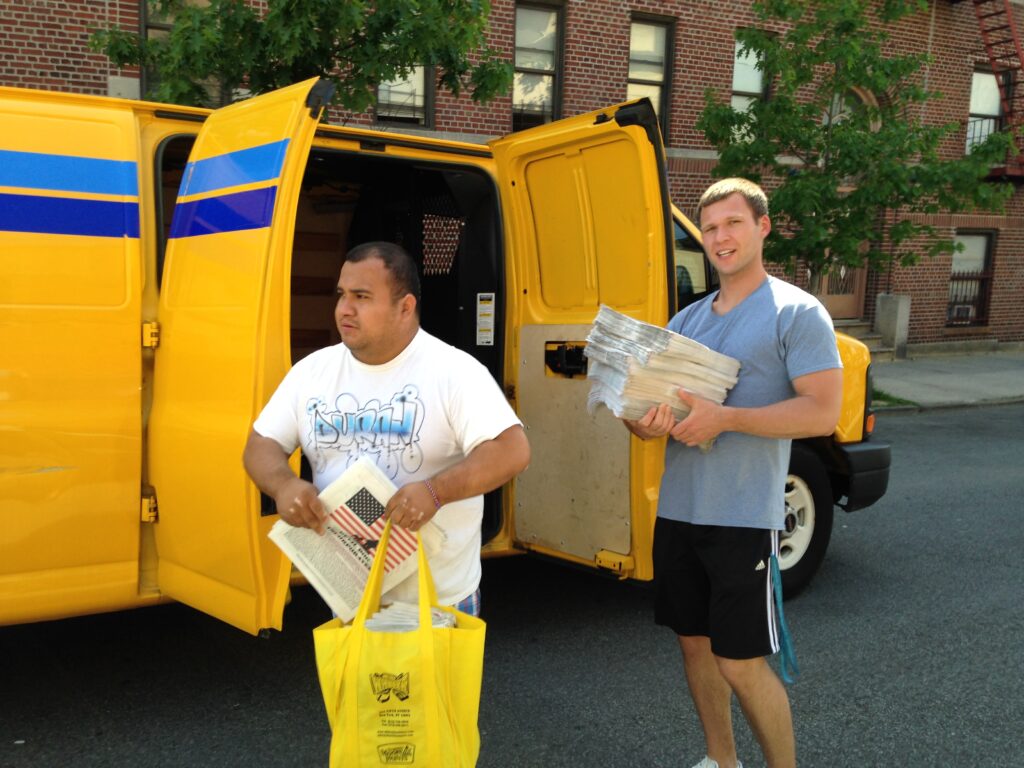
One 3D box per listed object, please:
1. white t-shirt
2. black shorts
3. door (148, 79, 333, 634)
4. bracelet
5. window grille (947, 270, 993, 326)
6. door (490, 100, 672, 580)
[{"bbox_3d":[-0.292,0.190,2.270,0.590,0.650,0.350,3,9,11],"label":"white t-shirt"},{"bbox_3d":[0.560,0.505,2.660,0.370,0.430,0.310,8,11,35],"label":"black shorts"},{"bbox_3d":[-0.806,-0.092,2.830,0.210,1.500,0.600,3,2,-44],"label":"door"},{"bbox_3d":[-0.168,0.232,2.060,0.016,0.072,0.065,-23,-5,-31],"label":"bracelet"},{"bbox_3d":[7.310,-1.370,15.600,0.920,0.890,0.090,-3,10,-25],"label":"window grille"},{"bbox_3d":[0.212,-0.130,3.360,0.190,1.500,0.750,-4,4,-38],"label":"door"}]

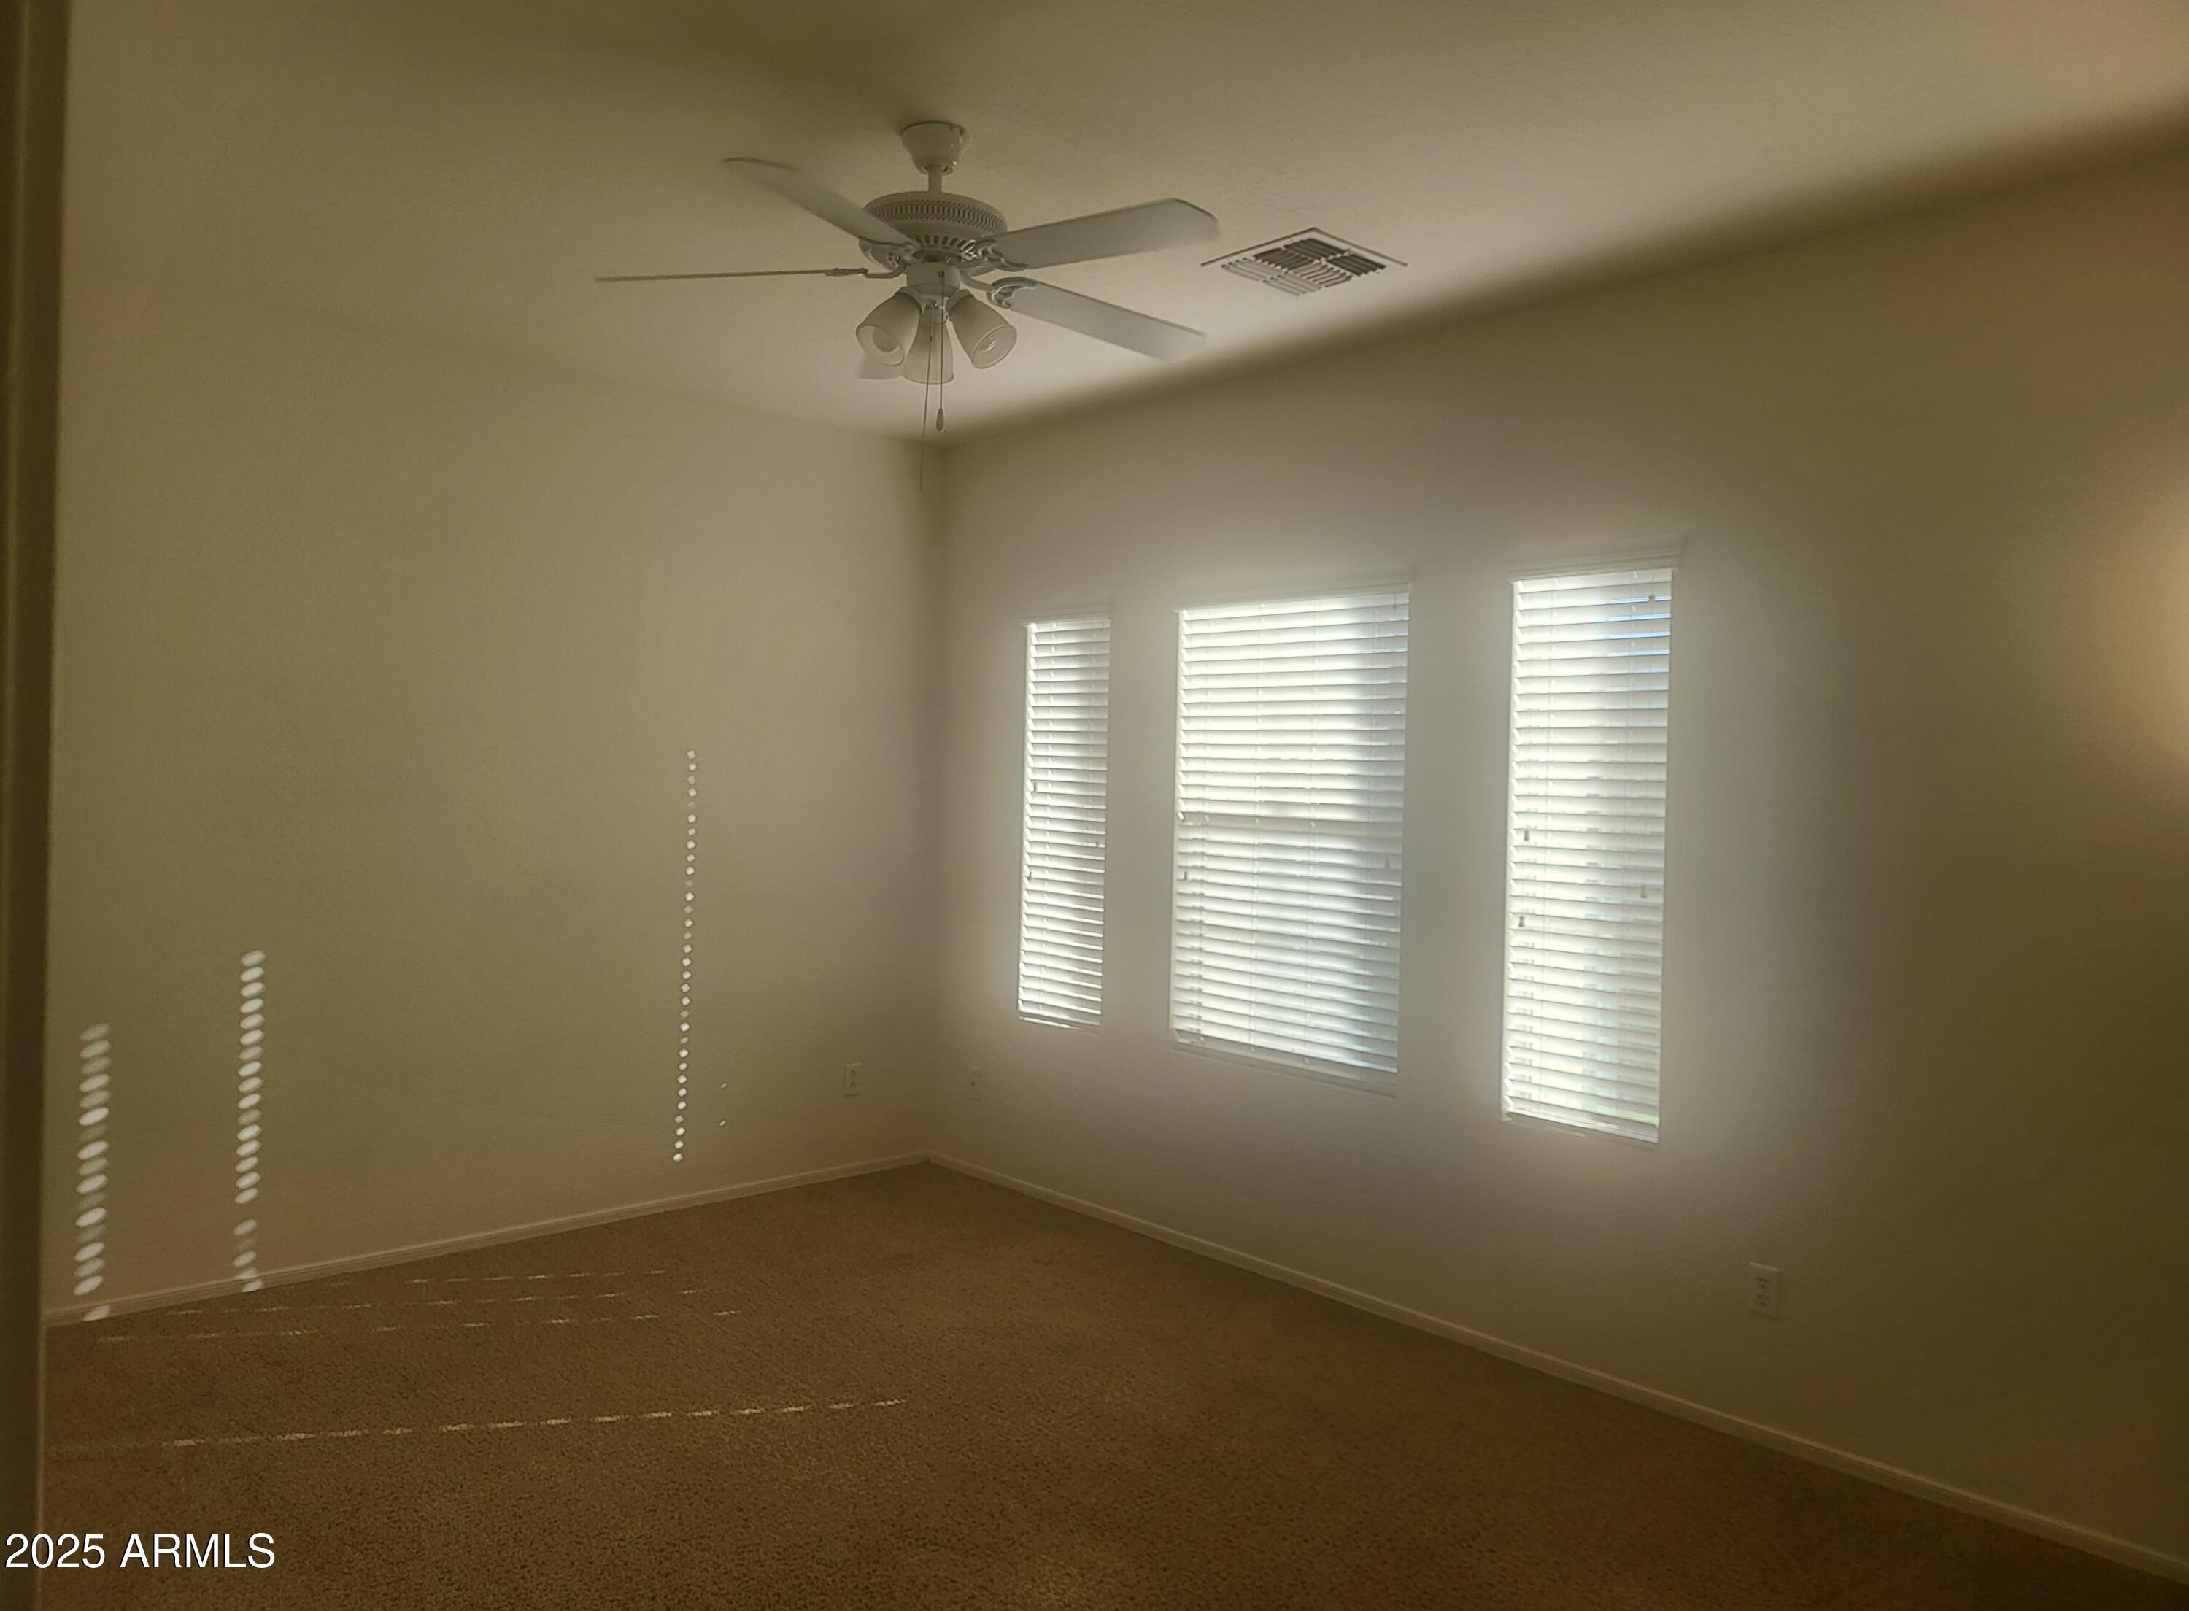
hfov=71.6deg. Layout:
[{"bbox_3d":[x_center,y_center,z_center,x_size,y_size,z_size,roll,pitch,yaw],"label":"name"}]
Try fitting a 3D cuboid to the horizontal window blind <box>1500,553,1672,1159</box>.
[{"bbox_3d":[1.249,0.120,3.824,0.060,1.398,0.432,0,1,-42],"label":"horizontal window blind"}]

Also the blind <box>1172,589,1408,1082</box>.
[{"bbox_3d":[0.584,0.077,4.565,0.080,1.376,0.890,0,1,-42],"label":"blind"}]

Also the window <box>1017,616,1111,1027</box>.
[{"bbox_3d":[-0.086,0.057,5.296,0.060,1.389,0.436,0,1,-42],"label":"window"}]

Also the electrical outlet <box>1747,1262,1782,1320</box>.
[{"bbox_3d":[1.528,1.109,3.460,0.010,0.115,0.071,0,1,-42],"label":"electrical outlet"}]

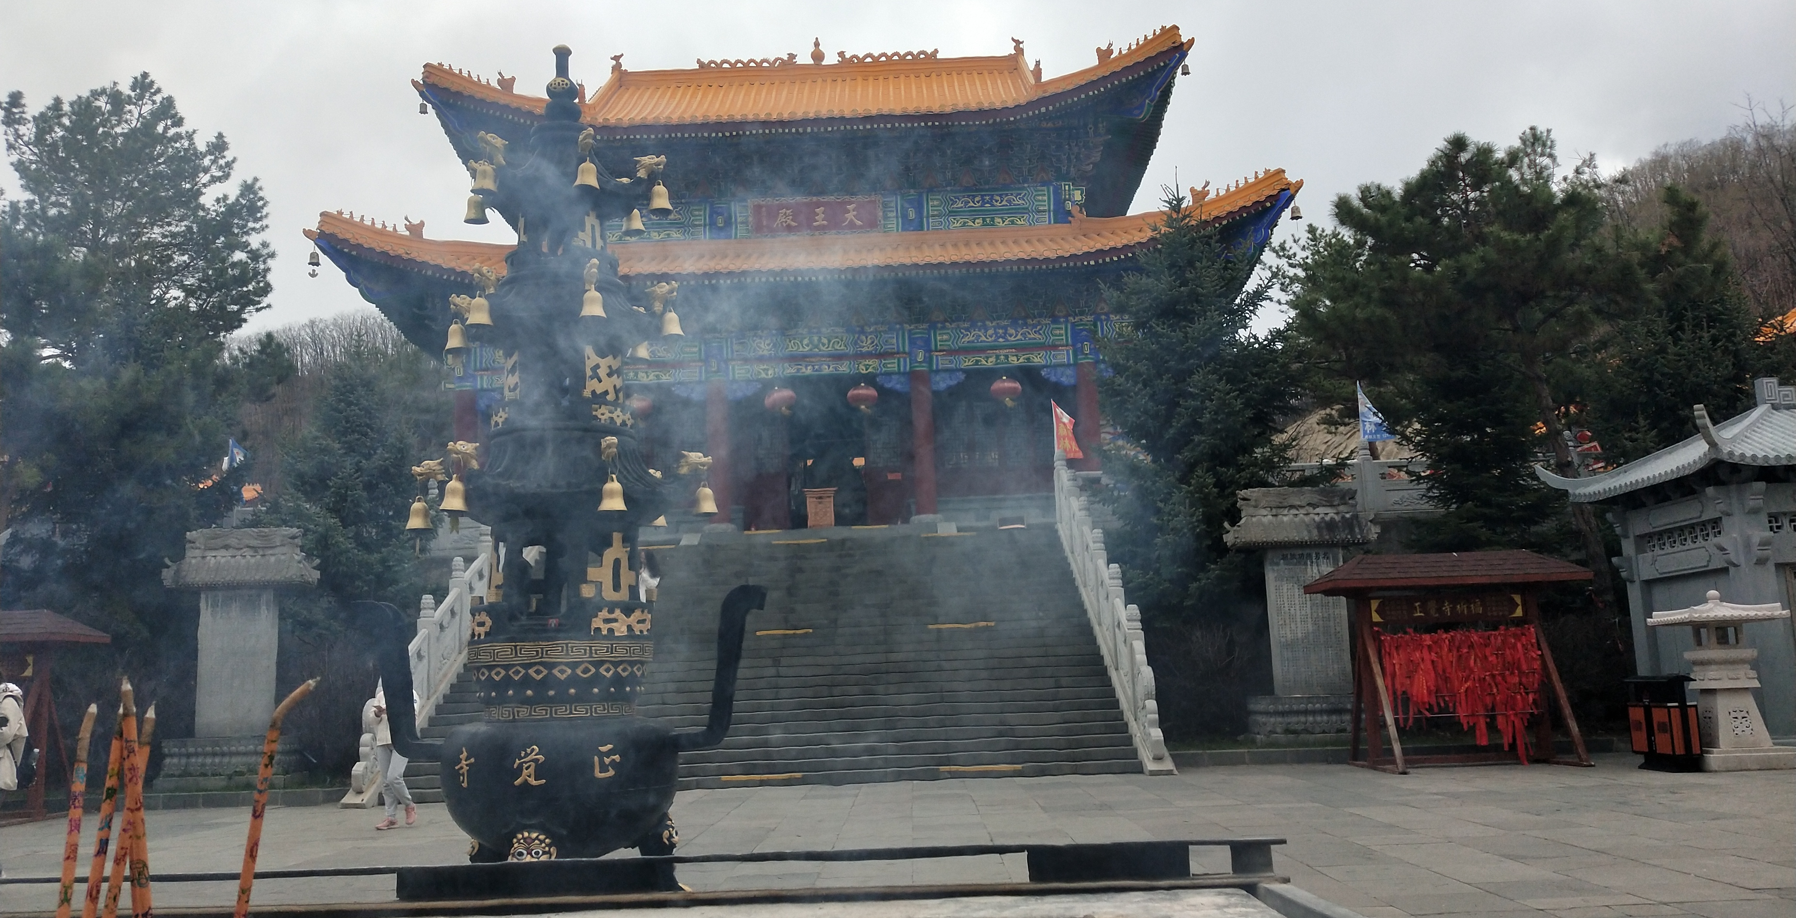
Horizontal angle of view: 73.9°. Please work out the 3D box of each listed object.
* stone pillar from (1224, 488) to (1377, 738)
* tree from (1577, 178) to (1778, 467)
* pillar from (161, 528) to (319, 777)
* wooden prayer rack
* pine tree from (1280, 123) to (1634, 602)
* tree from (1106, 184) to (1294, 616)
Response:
[{"bbox_3d":[5.946,2.245,17.598,1.980,3.665,0.850,-2,-9,0],"label":"stone pillar"},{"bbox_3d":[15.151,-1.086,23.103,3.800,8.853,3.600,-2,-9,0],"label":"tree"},{"bbox_3d":[-9.711,2.823,17.595,1.980,3.665,0.850,-2,-9,0],"label":"pillar"},{"bbox_3d":[7.058,2.521,15.106,3.100,2.670,1.650,-2,-9,0],"label":"wooden prayer rack"},{"bbox_3d":[9.570,-1.012,20.118,5.600,9.642,5.200,-2,-9,0],"label":"pine tree"},{"bbox_3d":[5.331,-0.468,20.993,3.350,9.156,3.300,-2,-9,0],"label":"tree"}]

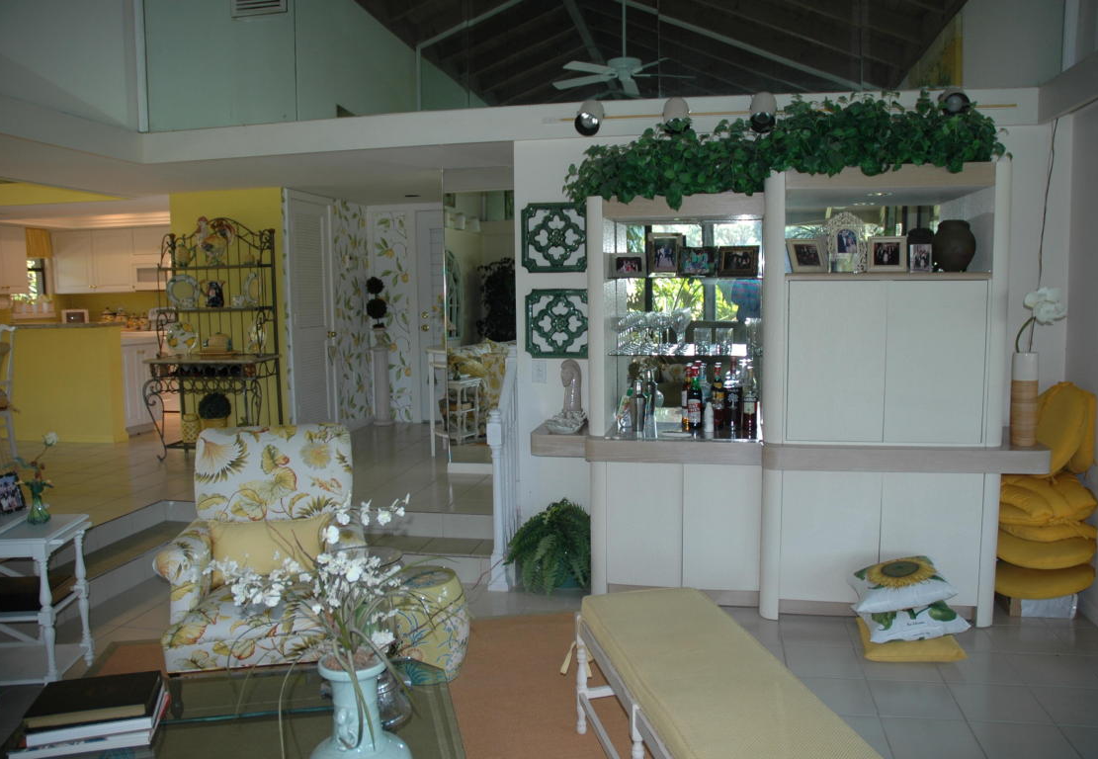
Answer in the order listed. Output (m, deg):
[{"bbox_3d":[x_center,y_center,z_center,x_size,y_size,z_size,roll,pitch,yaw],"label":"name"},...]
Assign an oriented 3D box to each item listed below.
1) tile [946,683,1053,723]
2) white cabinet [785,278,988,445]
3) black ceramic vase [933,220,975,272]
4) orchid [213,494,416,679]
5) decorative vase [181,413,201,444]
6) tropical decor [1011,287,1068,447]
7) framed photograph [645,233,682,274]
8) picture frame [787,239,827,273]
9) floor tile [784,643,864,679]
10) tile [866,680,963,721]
[{"bbox_3d":[1.691,1.223,3.208,0.320,0.010,0.320,0,6,11],"label":"tile"},{"bbox_3d":[1.607,-0.109,4.255,0.908,0.782,0.540,0,7,9],"label":"white cabinet"},{"bbox_3d":[1.887,-0.619,3.978,0.196,0.248,0.196,0,7,11],"label":"black ceramic vase"},{"bbox_3d":[-0.517,0.457,1.887,0.420,0.390,0.340,0,7,11],"label":"orchid"},{"bbox_3d":[-2.822,0.390,6.748,0.143,0.210,0.143,0,7,11],"label":"decorative vase"},{"bbox_3d":[2.256,-0.057,3.937,0.255,0.733,0.165,2,7,24],"label":"tropical decor"},{"bbox_3d":[0.590,-0.638,4.335,0.173,0.208,0.040,-1,-1,3],"label":"framed photograph"},{"bbox_3d":[1.214,-0.579,4.024,0.200,0.170,0.050,-3,-9,-15],"label":"picture frame"},{"bbox_3d":[1.154,1.201,3.617,0.320,0.010,0.320,0,6,11],"label":"floor tile"},{"bbox_3d":[1.410,1.238,3.294,0.316,0.010,0.316,0,7,11],"label":"tile"}]

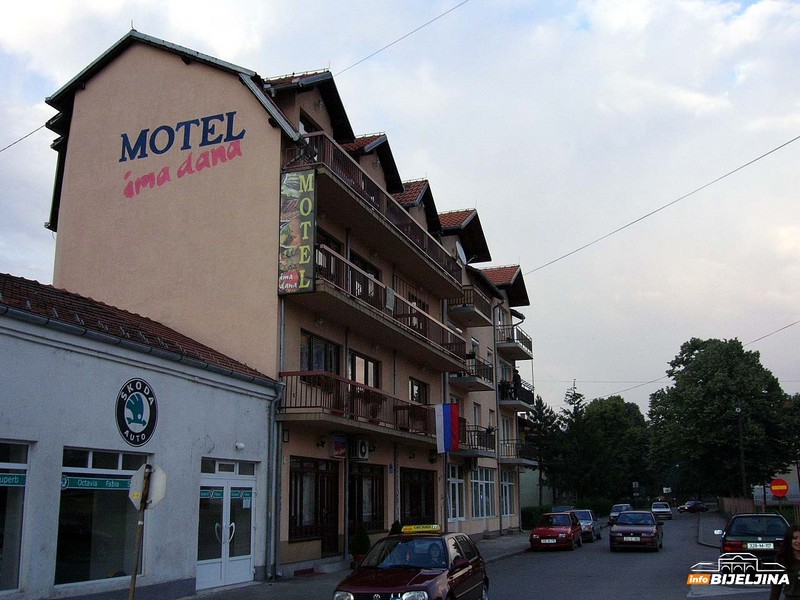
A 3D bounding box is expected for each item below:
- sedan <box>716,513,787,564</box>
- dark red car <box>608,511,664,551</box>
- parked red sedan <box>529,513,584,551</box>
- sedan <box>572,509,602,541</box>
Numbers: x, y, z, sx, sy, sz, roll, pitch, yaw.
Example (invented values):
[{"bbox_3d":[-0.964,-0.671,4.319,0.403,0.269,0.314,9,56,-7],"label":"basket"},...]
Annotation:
[{"bbox_3d":[8.525,5.841,19.289,1.700,1.430,4.450,-7,-15,20],"label":"sedan"},{"bbox_3d":[8.798,8.597,30.226,1.690,1.410,4.350,-6,-15,19],"label":"dark red car"},{"bbox_3d":[6.201,9.063,31.880,1.650,1.390,4.050,-6,-15,19],"label":"parked red sedan"},{"bbox_3d":[8.301,10.473,37.651,1.650,1.400,4.000,-6,-15,19],"label":"sedan"}]

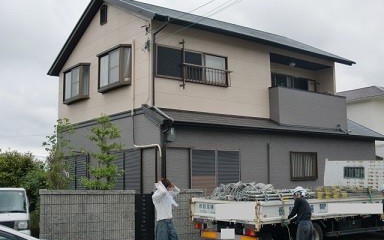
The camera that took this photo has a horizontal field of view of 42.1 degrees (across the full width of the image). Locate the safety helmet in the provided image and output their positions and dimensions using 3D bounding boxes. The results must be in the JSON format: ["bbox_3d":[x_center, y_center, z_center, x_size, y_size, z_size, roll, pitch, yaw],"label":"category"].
[{"bbox_3d":[2.050,1.355,9.500,0.270,0.165,0.215,-10,0,-35],"label":"safety helmet"}]

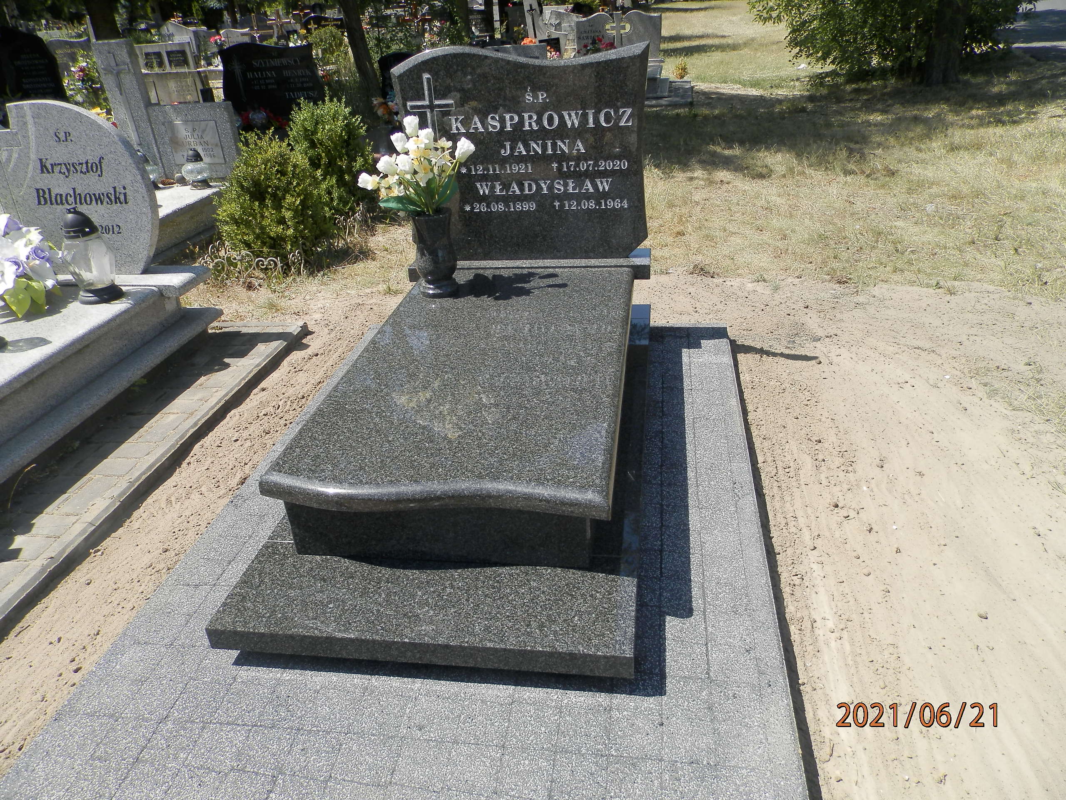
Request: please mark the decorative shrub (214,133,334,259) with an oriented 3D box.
[{"bbox_3d":[-1.511,-1.211,4.490,0.690,0.690,0.680,1,29,9],"label":"decorative shrub"}]

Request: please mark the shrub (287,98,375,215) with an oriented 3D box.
[{"bbox_3d":[-1.344,-1.611,5.128,0.610,0.760,0.600,1,29,9],"label":"shrub"}]

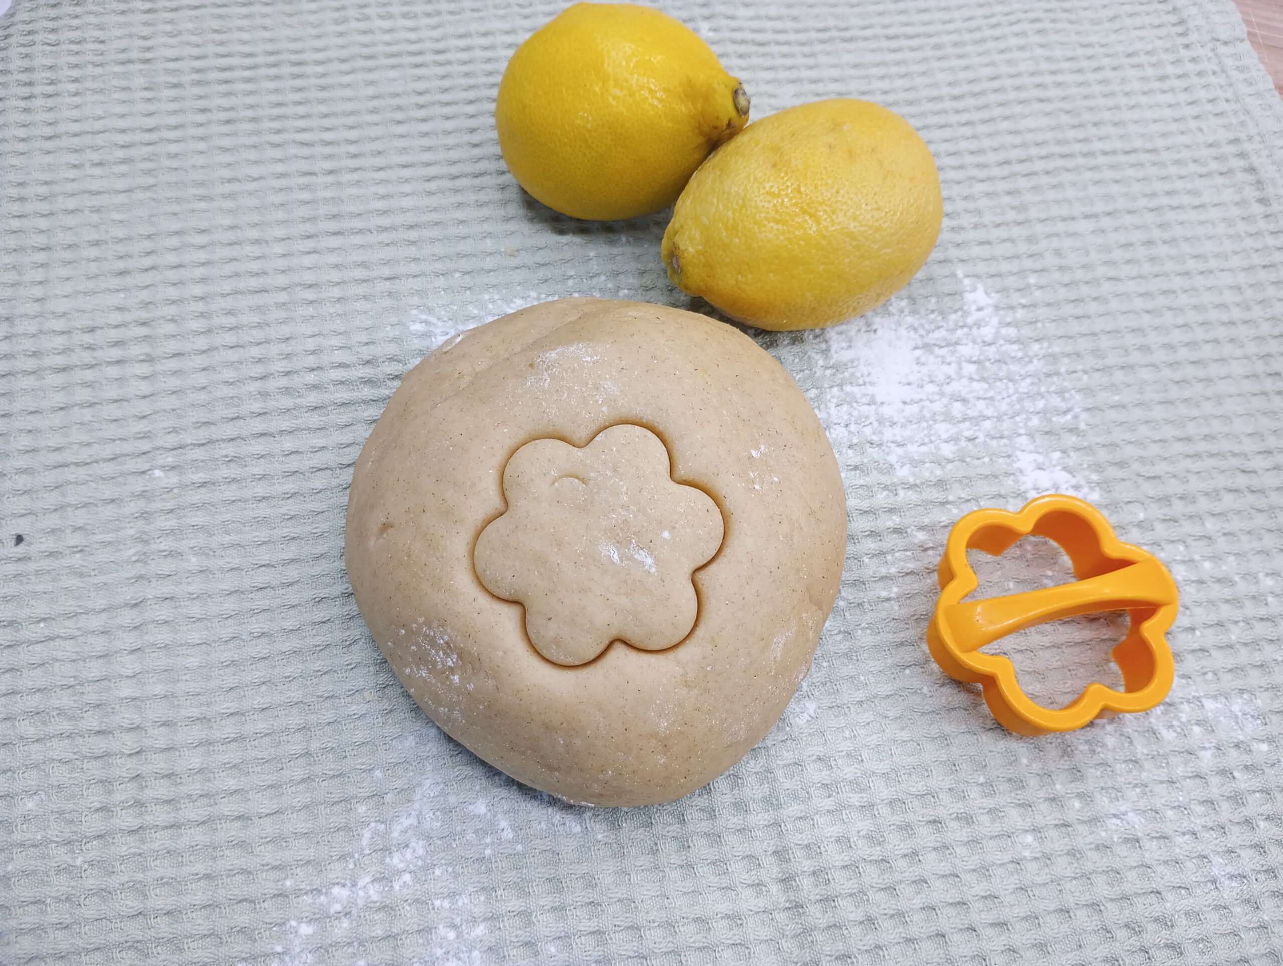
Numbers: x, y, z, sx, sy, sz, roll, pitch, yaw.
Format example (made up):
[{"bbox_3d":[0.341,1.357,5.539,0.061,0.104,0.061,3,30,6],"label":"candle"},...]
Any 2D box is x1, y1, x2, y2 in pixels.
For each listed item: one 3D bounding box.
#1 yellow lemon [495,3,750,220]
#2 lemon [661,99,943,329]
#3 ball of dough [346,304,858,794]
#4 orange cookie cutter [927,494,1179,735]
[{"bbox_3d":[-0.007,-0.111,0.314,0.078,0.062,0.062,-6,65,-6],"label":"yellow lemon"},{"bbox_3d":[0.047,-0.076,0.299,0.084,0.061,0.062,-23,68,-13],"label":"lemon"},{"bbox_3d":[-0.009,0.007,0.263,0.126,0.049,0.138,1,64,-2],"label":"ball of dough"},{"bbox_3d":[0.106,0.034,0.269,0.064,0.027,0.059,-12,66,-8],"label":"orange cookie cutter"}]

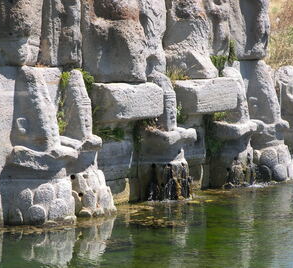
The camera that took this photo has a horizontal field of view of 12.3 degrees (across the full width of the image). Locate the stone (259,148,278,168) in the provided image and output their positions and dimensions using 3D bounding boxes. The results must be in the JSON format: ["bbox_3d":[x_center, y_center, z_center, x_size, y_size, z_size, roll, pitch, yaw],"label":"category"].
[{"bbox_3d":[1.854,0.369,20.700,0.290,0.300,0.250,2,4,24],"label":"stone"}]

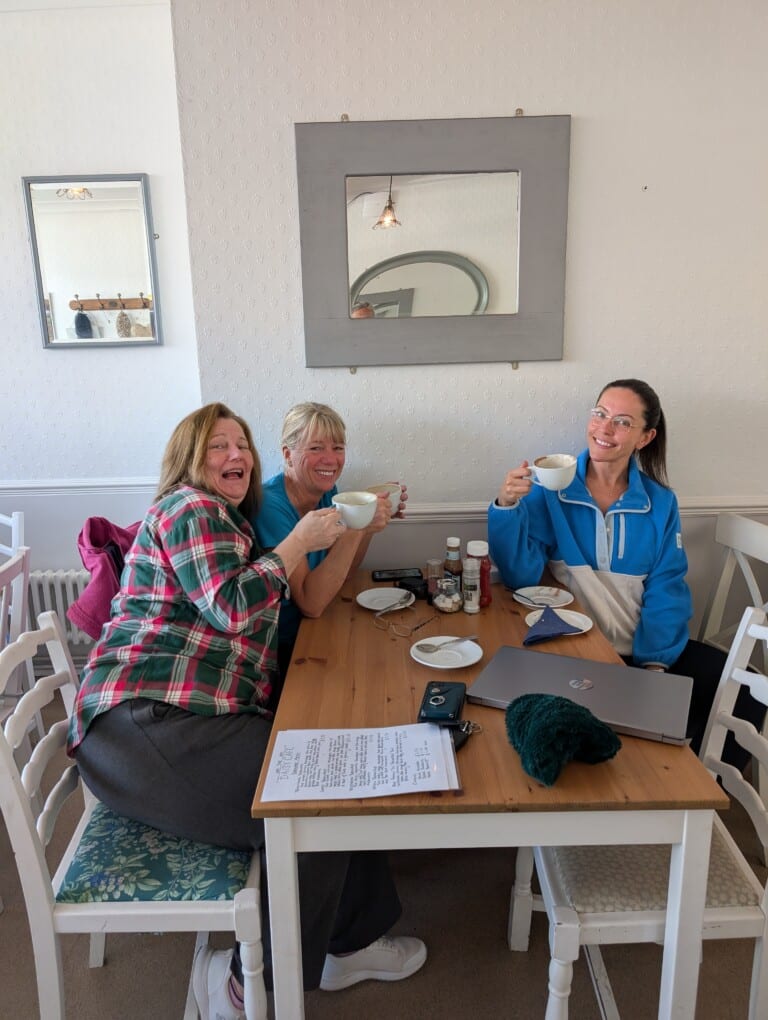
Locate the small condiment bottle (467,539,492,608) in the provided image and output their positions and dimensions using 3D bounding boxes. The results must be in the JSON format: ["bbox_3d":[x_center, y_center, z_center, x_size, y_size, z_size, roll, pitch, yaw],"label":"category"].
[{"bbox_3d":[0.257,0.165,1.913,0.068,0.183,0.064,-1,13,0],"label":"small condiment bottle"}]

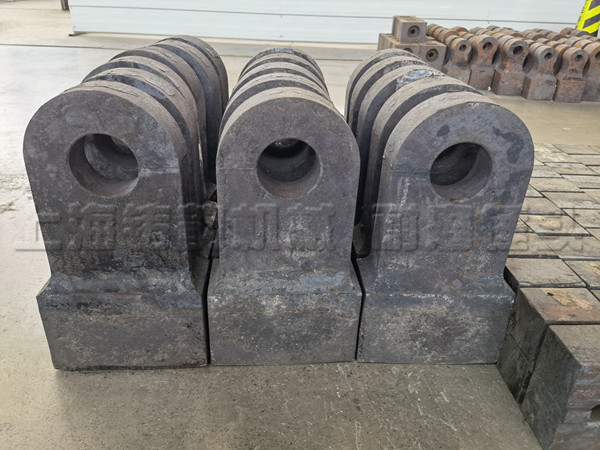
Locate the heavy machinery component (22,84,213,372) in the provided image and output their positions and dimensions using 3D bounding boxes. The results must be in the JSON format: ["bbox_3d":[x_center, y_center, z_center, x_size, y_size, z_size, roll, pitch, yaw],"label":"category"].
[{"bbox_3d":[-0.373,0.017,0.993,0.337,0.608,0.150,1,27,-3],"label":"heavy machinery component"}]

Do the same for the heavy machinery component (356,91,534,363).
[{"bbox_3d":[0.309,0.022,1.036,0.335,0.605,0.150,1,27,-3],"label":"heavy machinery component"}]

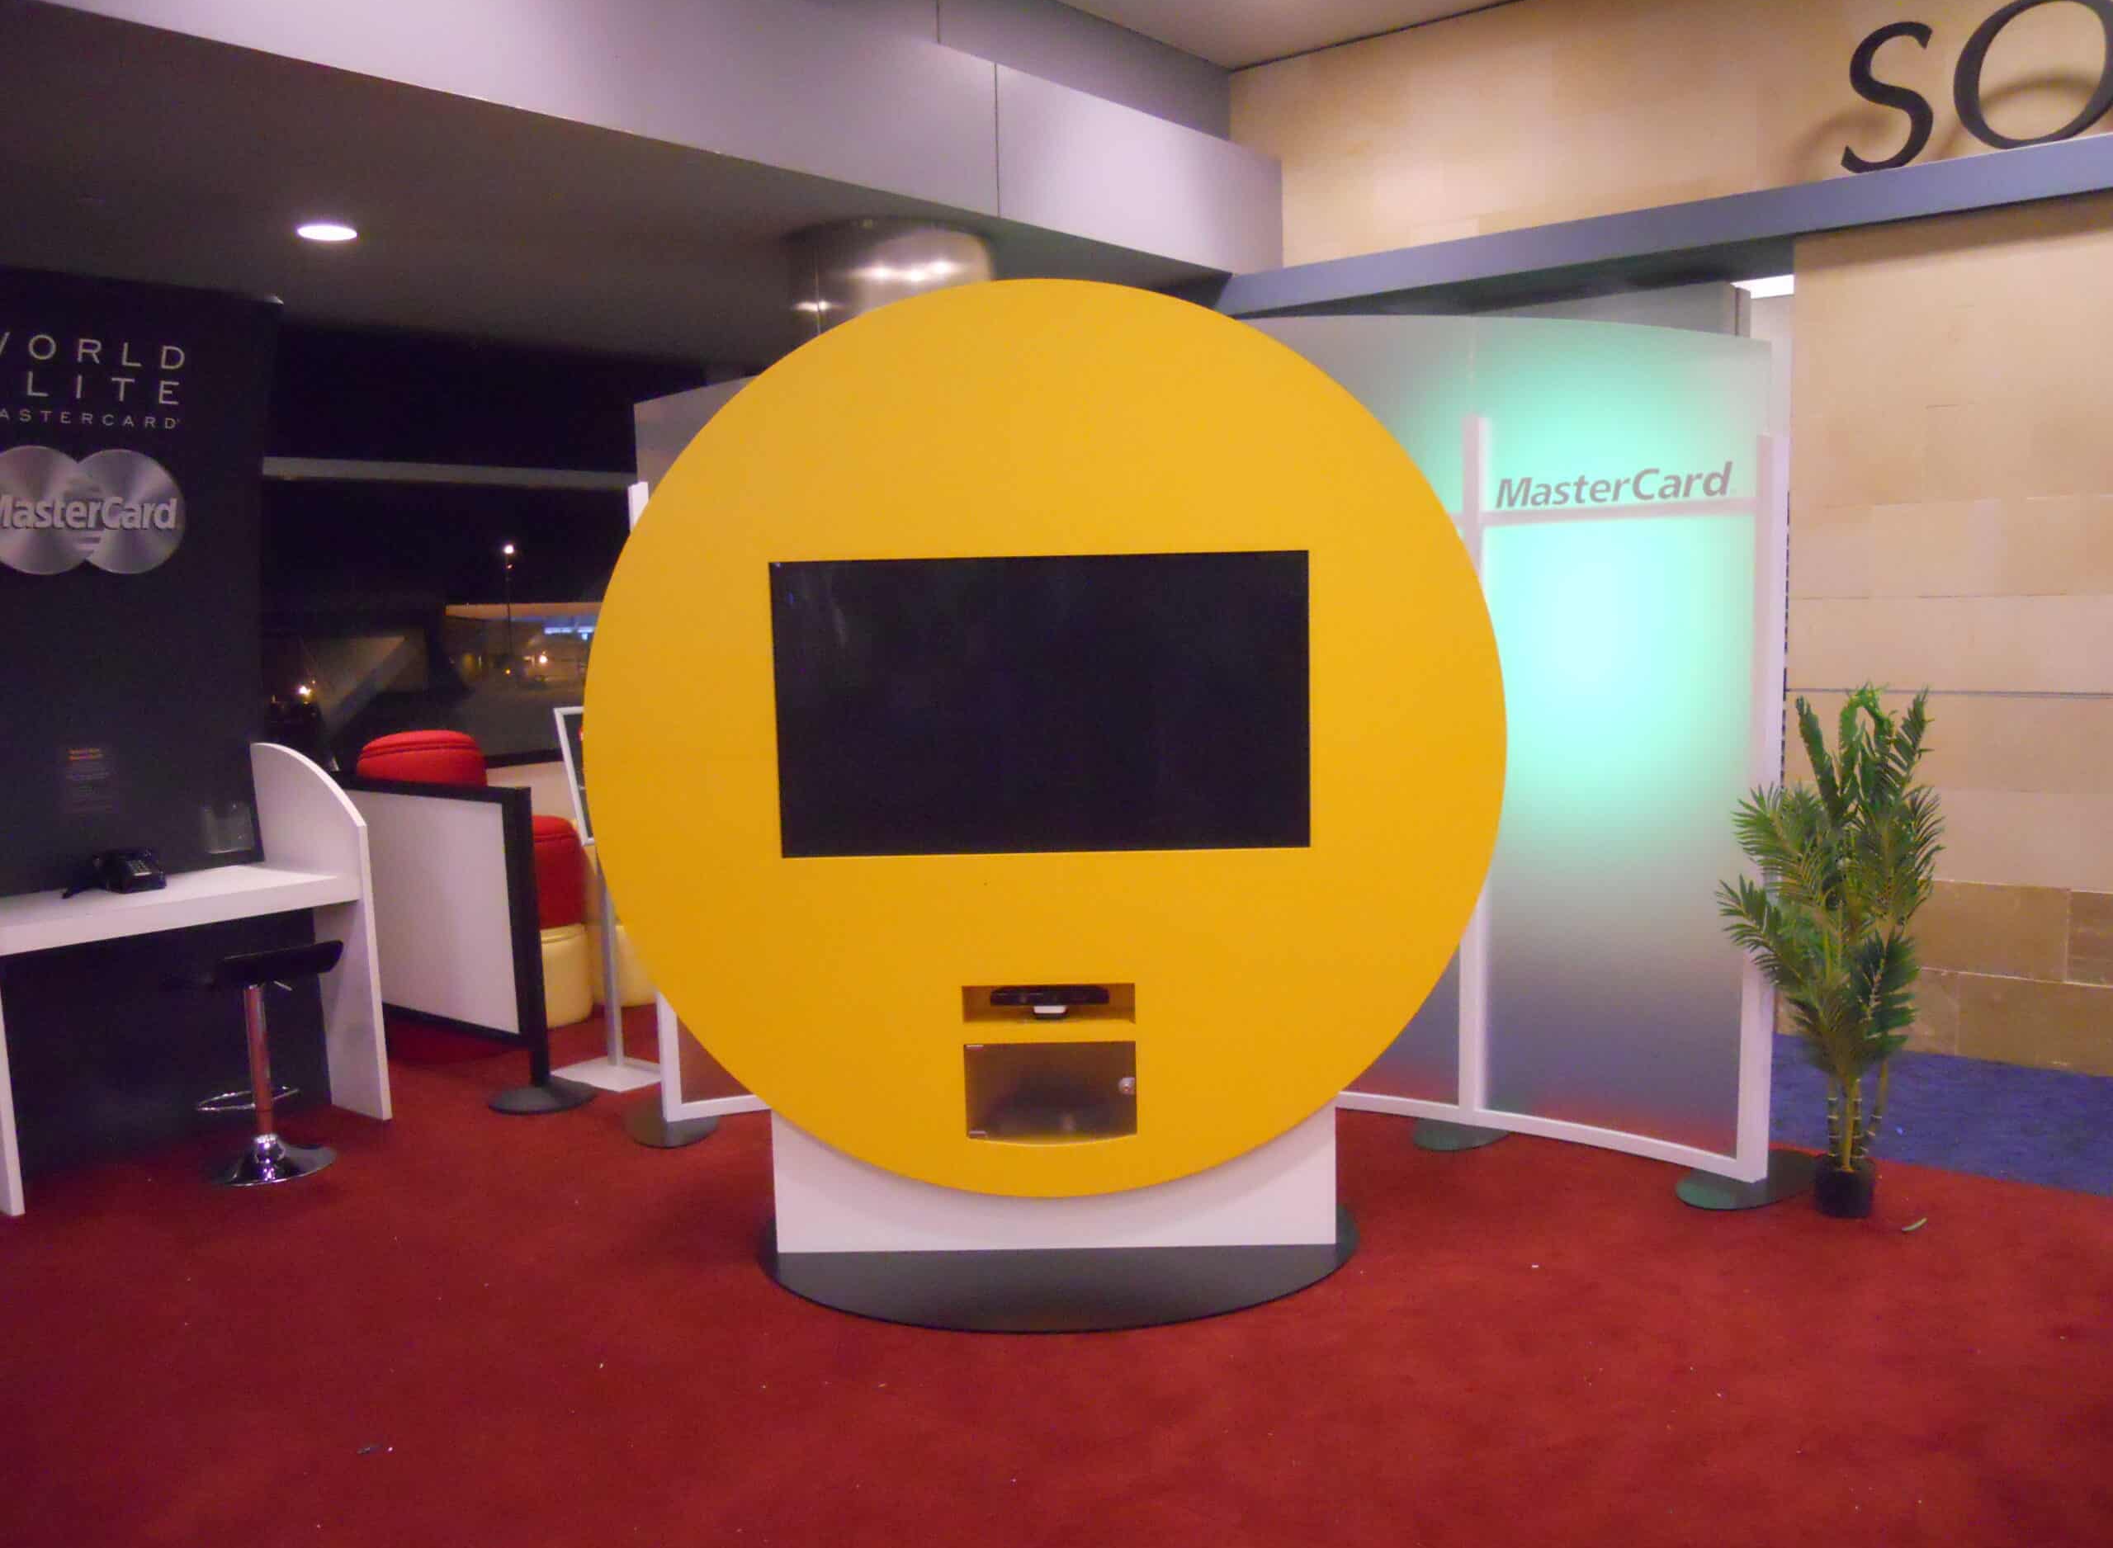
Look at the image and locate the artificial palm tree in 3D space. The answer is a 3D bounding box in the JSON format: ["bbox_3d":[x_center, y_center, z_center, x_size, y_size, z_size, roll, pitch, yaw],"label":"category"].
[{"bbox_3d":[1.902,0.437,4.194,0.530,1.310,0.480,-1,8,0],"label":"artificial palm tree"}]

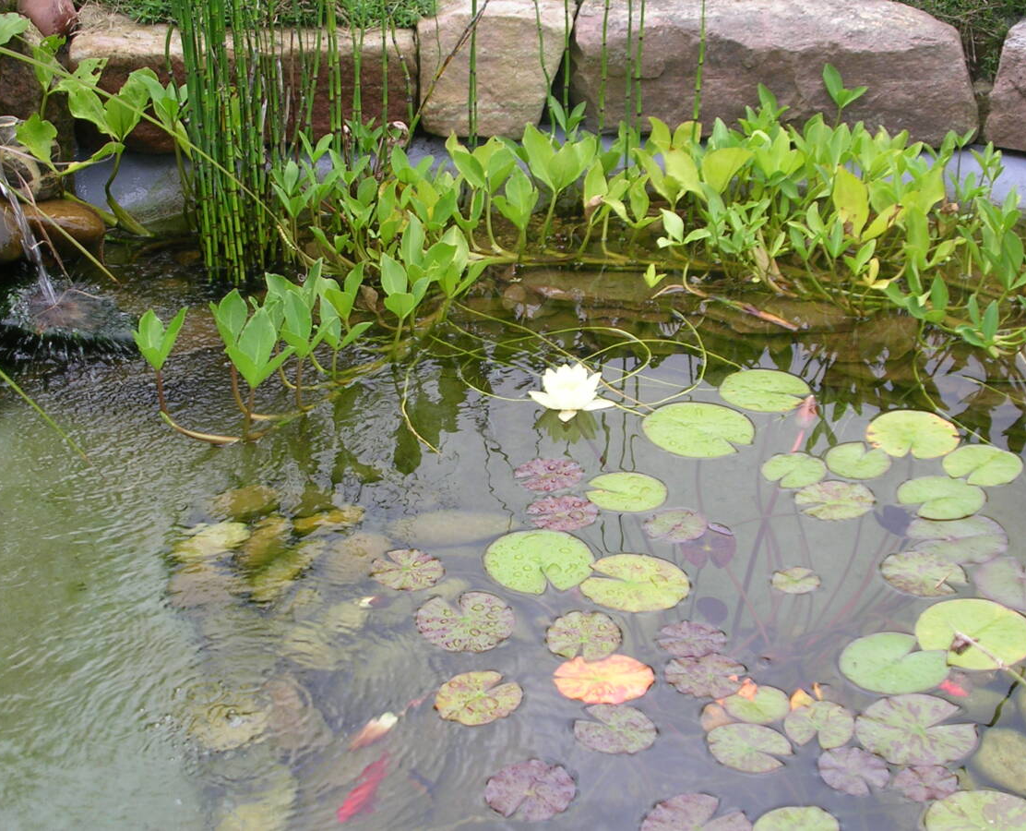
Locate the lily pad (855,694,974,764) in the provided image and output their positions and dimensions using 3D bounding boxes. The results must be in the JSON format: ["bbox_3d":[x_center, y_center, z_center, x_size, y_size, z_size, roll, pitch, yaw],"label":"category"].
[{"bbox_3d":[0.436,0.338,2.319,0.140,0.012,0.120,-12,31,-20],"label":"lily pad"}]

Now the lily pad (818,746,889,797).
[{"bbox_3d":[0.360,0.376,2.267,0.072,0.010,0.081,-14,33,-23],"label":"lily pad"}]

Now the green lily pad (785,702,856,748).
[{"bbox_3d":[0.334,0.336,2.337,0.074,0.010,0.084,7,30,11],"label":"green lily pad"}]

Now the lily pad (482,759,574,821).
[{"bbox_3d":[0.017,0.369,2.127,0.089,0.014,0.094,0,30,0],"label":"lily pad"}]

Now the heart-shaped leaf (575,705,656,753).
[{"bbox_3d":[0.110,0.341,2.329,0.091,0.010,0.084,19,35,29],"label":"heart-shaped leaf"}]

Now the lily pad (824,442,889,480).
[{"bbox_3d":[0.455,0.059,2.824,0.084,0.010,0.092,0,30,0],"label":"lily pad"}]

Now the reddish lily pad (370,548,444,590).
[{"bbox_3d":[-0.129,0.185,2.596,0.089,0.012,0.094,-22,36,-34],"label":"reddish lily pad"}]

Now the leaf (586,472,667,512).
[{"bbox_3d":[0.139,0.091,2.613,0.098,0.012,0.093,0,30,0],"label":"leaf"}]

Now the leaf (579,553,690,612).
[{"bbox_3d":[0.146,0.200,2.568,0.129,0.012,0.128,0,29,0],"label":"leaf"}]

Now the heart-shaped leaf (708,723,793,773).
[{"bbox_3d":[0.253,0.354,2.290,0.087,0.012,0.089,11,31,20],"label":"heart-shaped leaf"}]

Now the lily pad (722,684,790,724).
[{"bbox_3d":[0.266,0.317,2.357,0.077,0.012,0.075,3,29,5],"label":"lily pad"}]

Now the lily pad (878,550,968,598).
[{"bbox_3d":[0.472,0.179,2.459,0.099,0.014,0.089,22,37,34],"label":"lily pad"}]

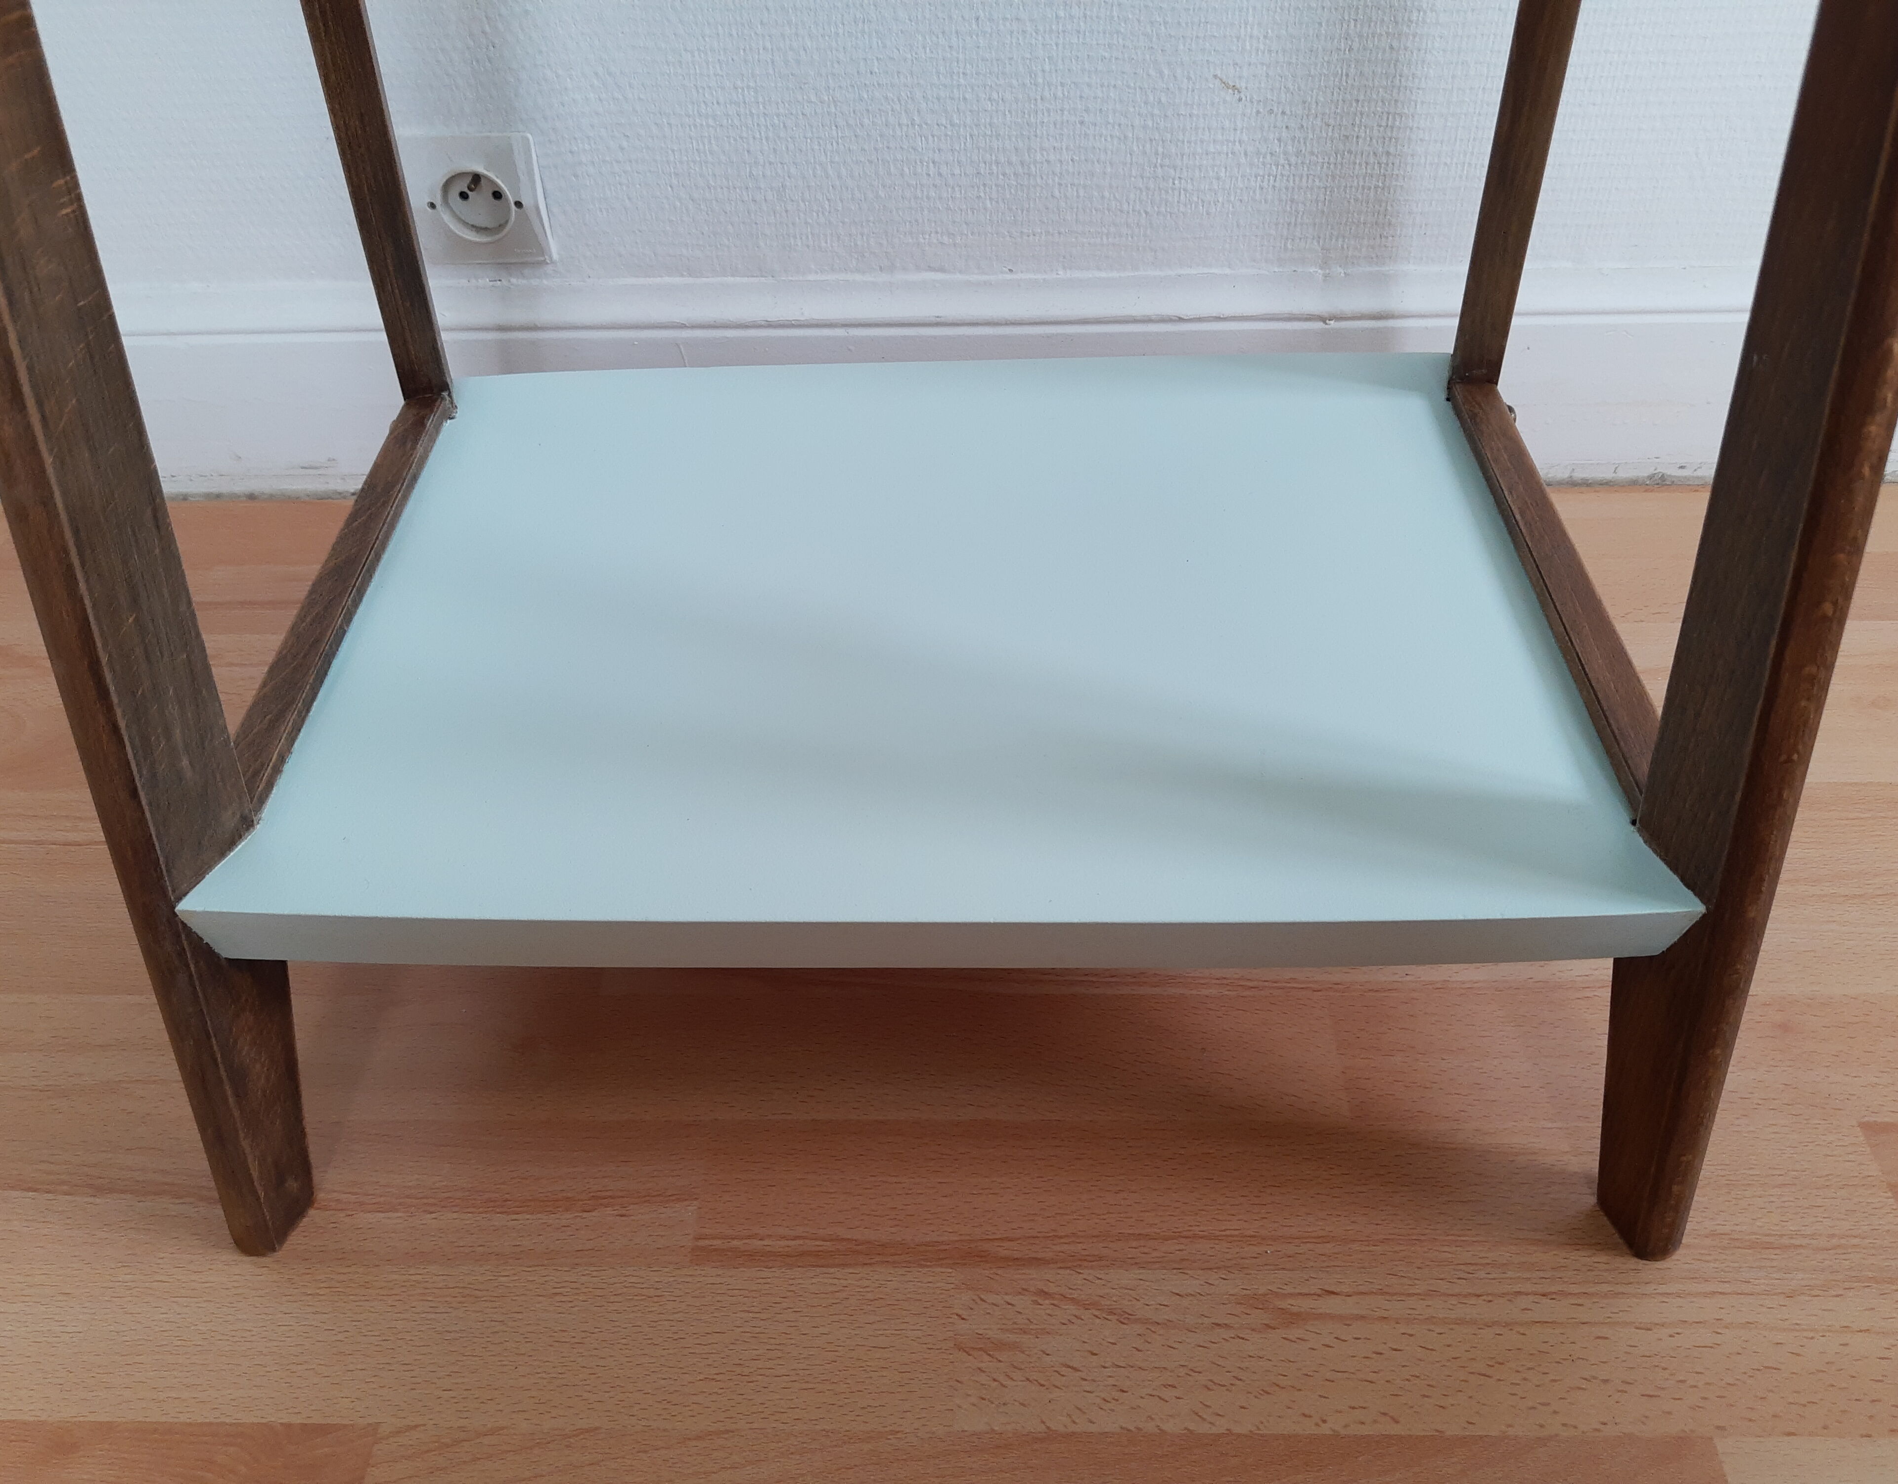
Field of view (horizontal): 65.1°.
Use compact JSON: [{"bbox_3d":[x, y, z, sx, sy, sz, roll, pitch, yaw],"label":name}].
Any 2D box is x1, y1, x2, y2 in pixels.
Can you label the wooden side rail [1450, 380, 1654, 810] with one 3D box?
[{"bbox_3d":[0.245,-0.063,0.605,0.020,0.028,0.265,-1,45,1],"label":"wooden side rail"}]

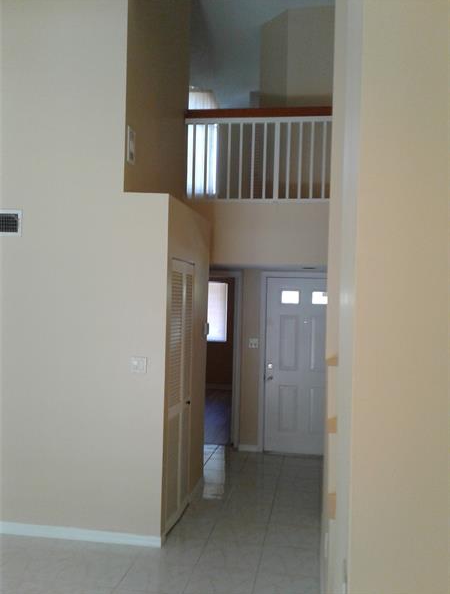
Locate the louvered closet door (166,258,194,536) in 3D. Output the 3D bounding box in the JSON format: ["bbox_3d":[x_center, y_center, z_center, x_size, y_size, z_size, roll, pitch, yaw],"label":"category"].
[{"bbox_3d":[-0.353,0.757,4.574,0.040,2.040,0.750,2,0,10],"label":"louvered closet door"}]

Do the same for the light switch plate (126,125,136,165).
[{"bbox_3d":[-0.694,-1.119,4.255,0.022,0.245,0.150,2,0,10],"label":"light switch plate"}]

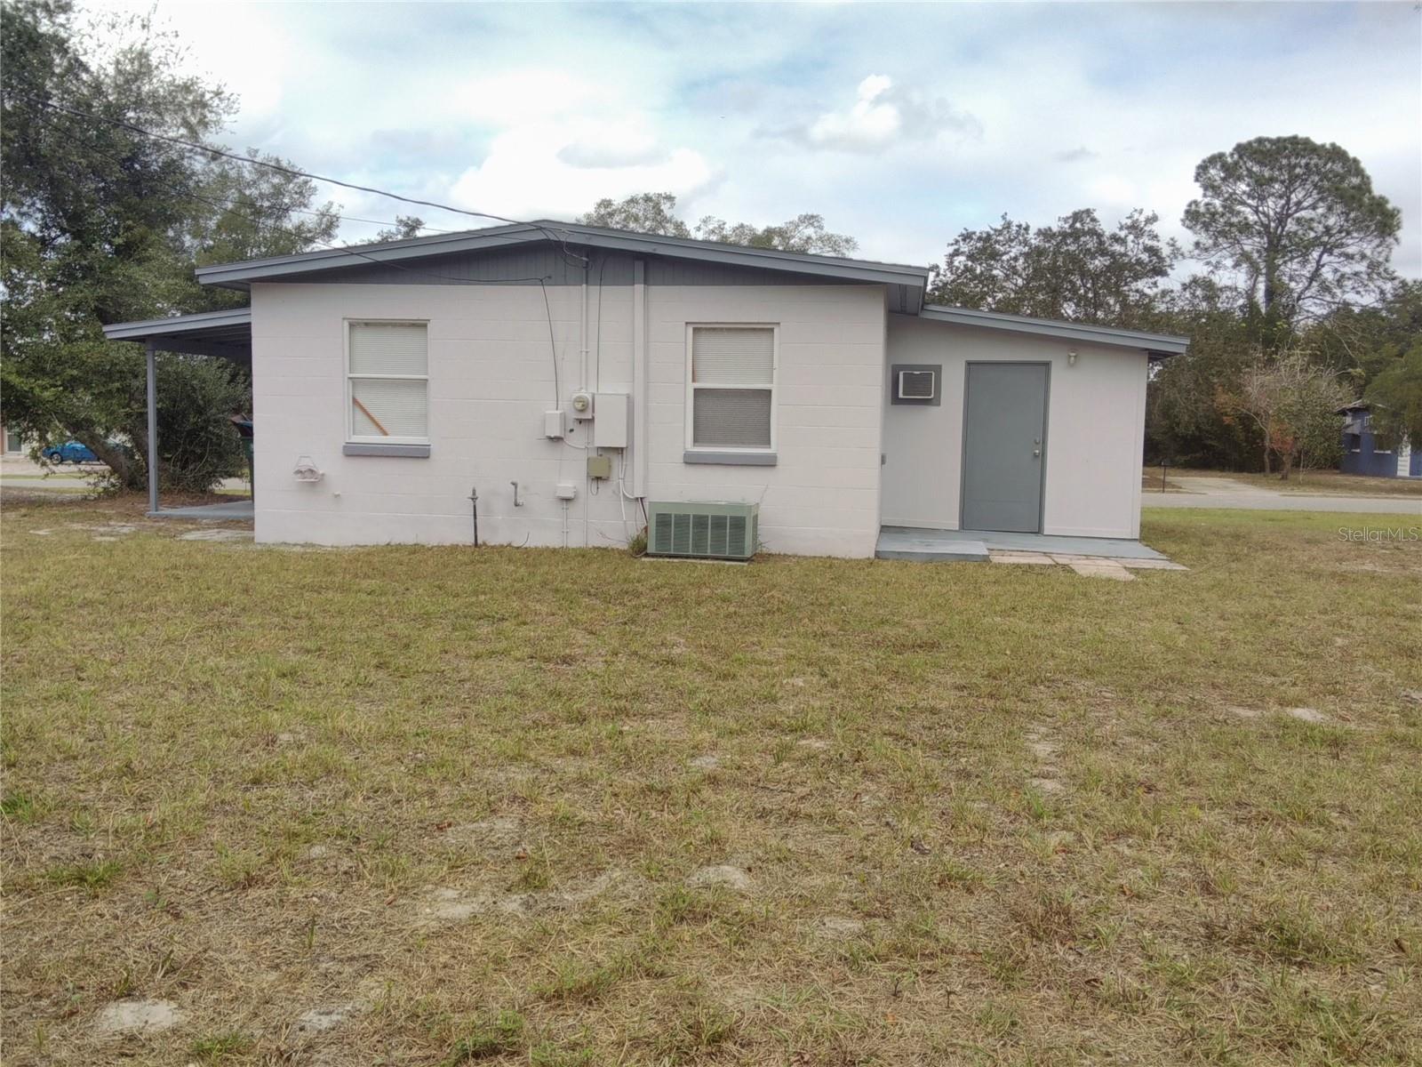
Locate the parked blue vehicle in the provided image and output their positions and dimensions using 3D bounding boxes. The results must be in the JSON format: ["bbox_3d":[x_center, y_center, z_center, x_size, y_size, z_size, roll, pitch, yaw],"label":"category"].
[{"bbox_3d":[-35.078,-4.481,64.000,4.500,1.450,1.800,0,5,-16],"label":"parked blue vehicle"}]

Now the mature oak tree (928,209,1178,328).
[{"bbox_3d":[14.689,-8.049,48.627,10.800,11.500,10.500,2,5,9],"label":"mature oak tree"}]

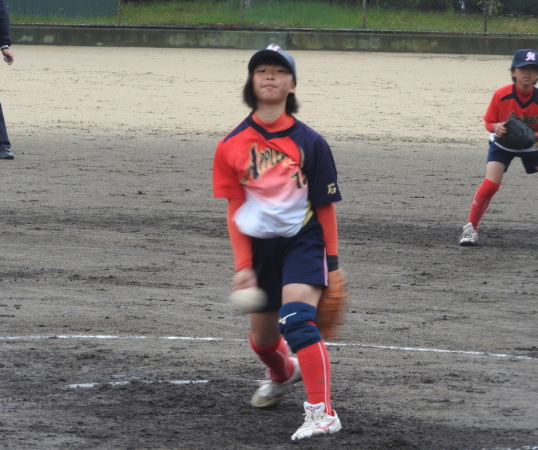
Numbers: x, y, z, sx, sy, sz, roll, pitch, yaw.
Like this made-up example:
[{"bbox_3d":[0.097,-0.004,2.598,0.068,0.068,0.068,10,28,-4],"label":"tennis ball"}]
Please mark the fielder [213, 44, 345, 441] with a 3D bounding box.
[{"bbox_3d":[0.037,0.062,17.500,0.540,1.440,0.950,2,4,12],"label":"fielder"}]

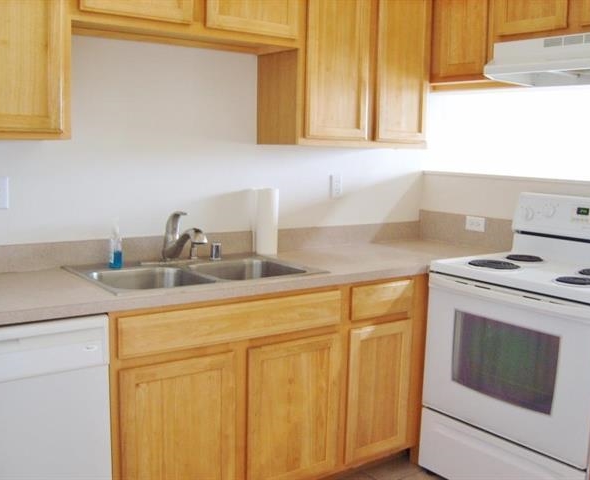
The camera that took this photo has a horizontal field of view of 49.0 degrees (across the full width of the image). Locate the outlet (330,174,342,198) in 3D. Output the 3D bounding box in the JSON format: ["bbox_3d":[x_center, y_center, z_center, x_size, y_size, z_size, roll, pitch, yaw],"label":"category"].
[{"bbox_3d":[0.204,-0.264,3.181,0.070,0.114,0.010,-4,10,-35],"label":"outlet"}]

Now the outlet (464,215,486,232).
[{"bbox_3d":[0.897,-0.079,3.212,0.010,0.070,0.115,-5,10,-37],"label":"outlet"}]

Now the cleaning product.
[{"bbox_3d":[-0.677,0.017,2.457,0.056,0.183,0.052,4,8,21],"label":"cleaning product"}]

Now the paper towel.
[{"bbox_3d":[-0.121,-0.081,2.880,0.102,0.291,0.102,1,8,0],"label":"paper towel"}]

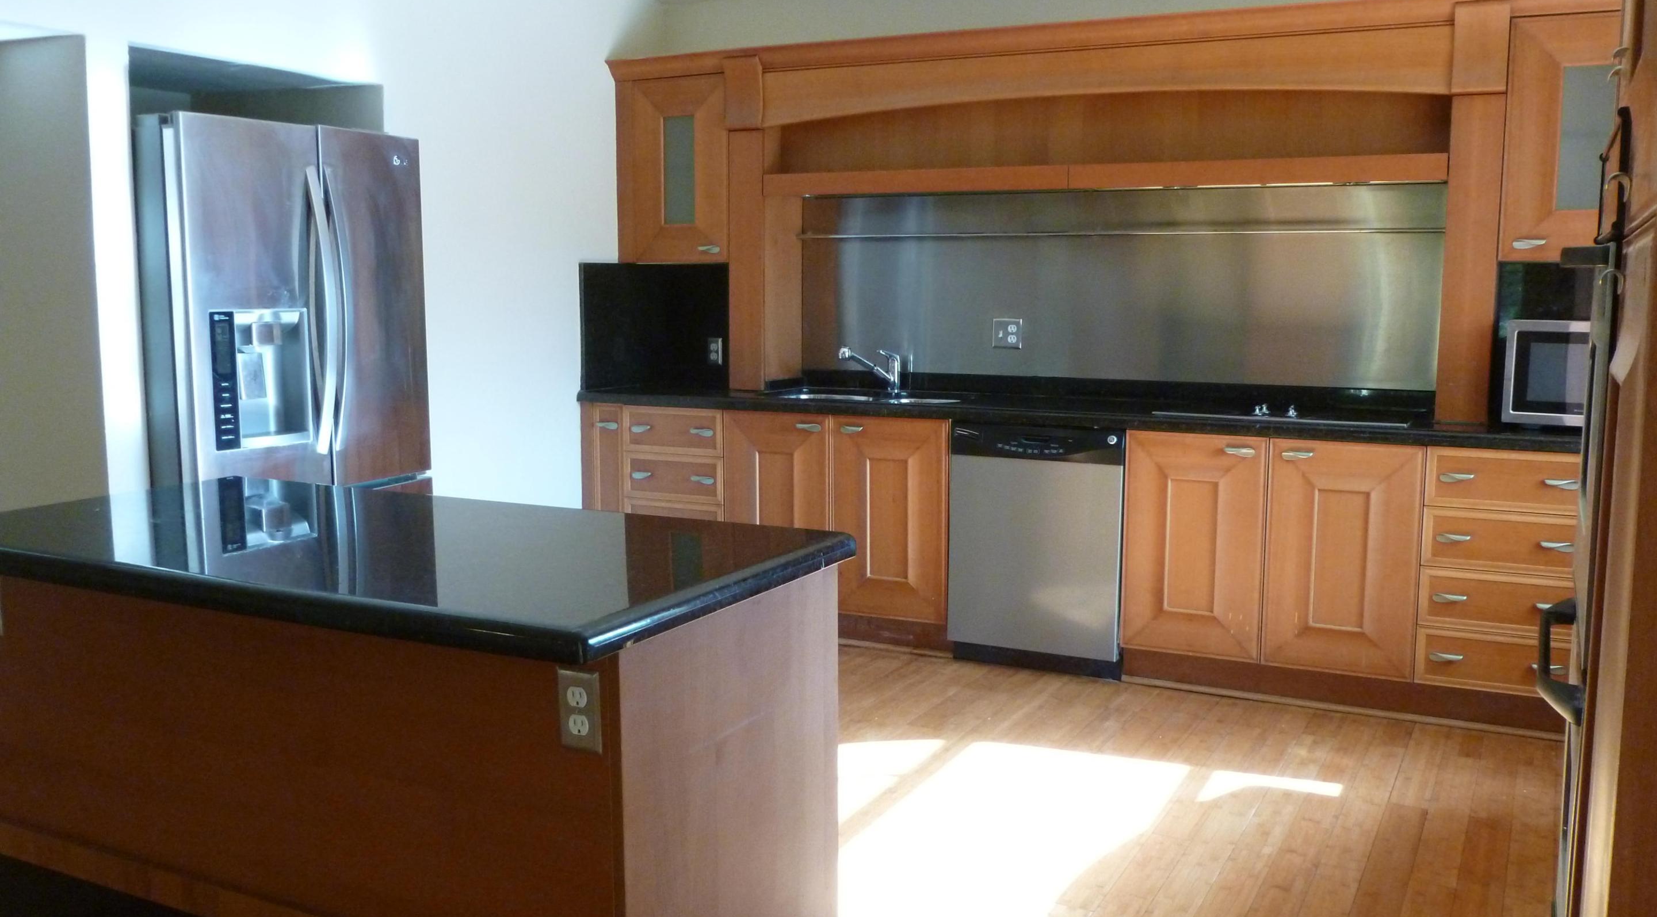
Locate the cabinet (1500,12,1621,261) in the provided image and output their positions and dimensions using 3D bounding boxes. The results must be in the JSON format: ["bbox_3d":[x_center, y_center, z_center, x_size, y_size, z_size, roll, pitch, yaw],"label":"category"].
[{"bbox_3d":[2.315,-0.971,4.114,0.430,0.721,0.338,4,9,25],"label":"cabinet"}]

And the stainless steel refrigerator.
[{"bbox_3d":[-1.801,-0.072,4.104,0.850,1.790,0.890,4,9,25],"label":"stainless steel refrigerator"}]

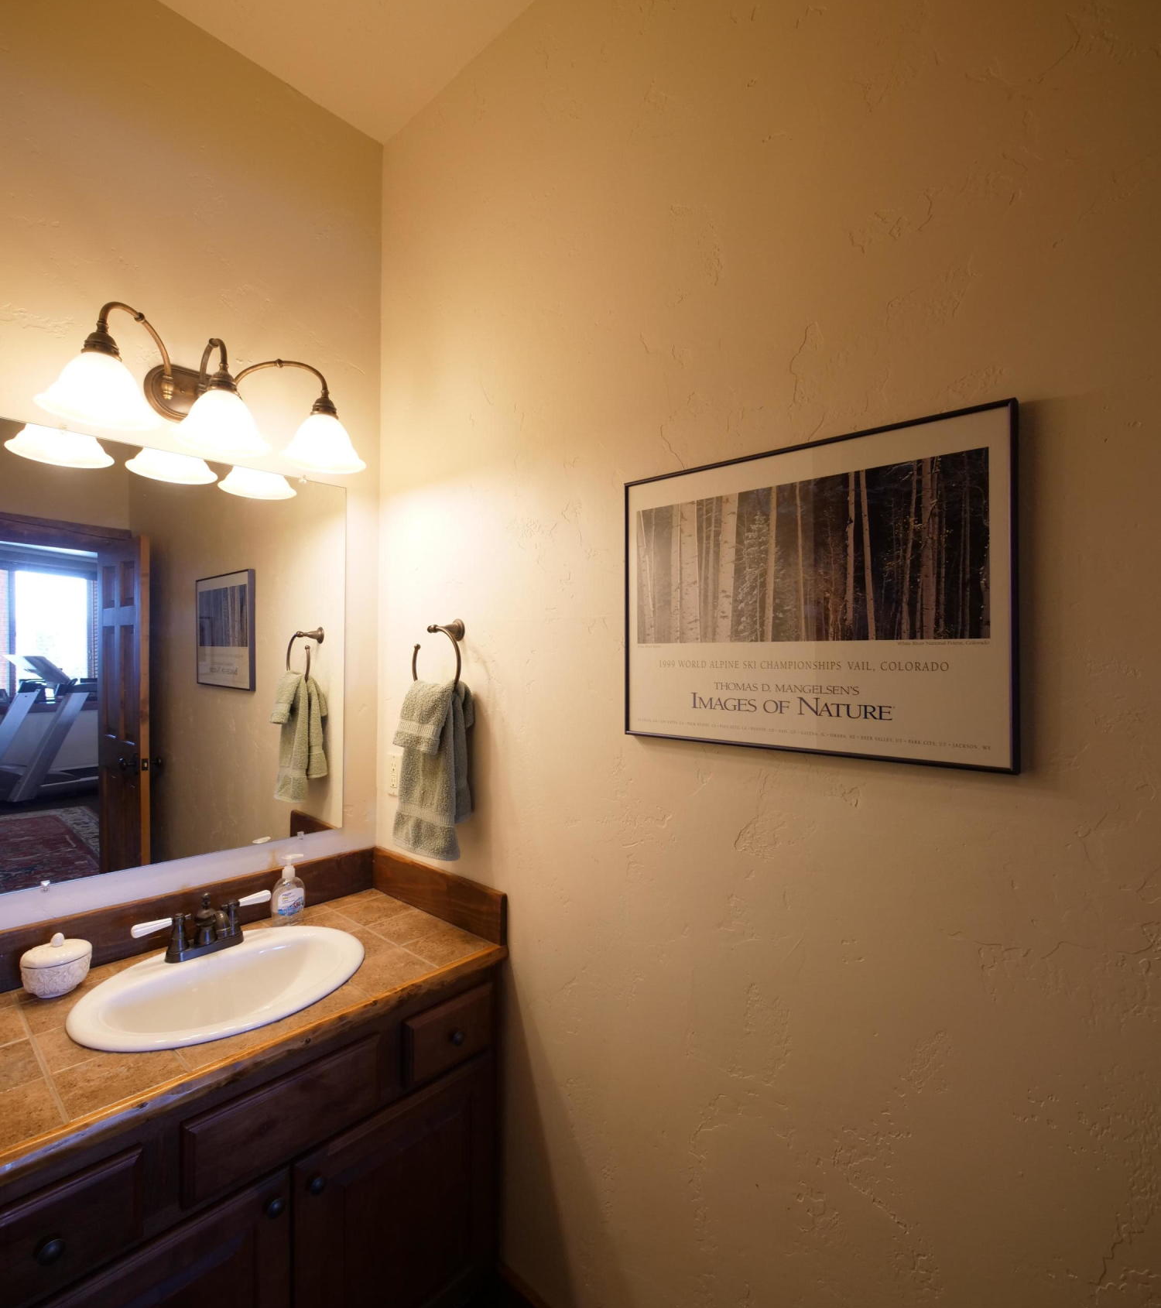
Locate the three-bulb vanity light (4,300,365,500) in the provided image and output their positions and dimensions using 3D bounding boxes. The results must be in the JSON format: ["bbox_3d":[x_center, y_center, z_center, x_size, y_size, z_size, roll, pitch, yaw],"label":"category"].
[{"bbox_3d":[-0.780,-0.557,1.348,0.287,0.224,0.611,-1,-2,42],"label":"three-bulb vanity light"}]

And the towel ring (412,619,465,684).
[{"bbox_3d":[-0.322,0.015,1.495,0.192,0.202,0.082,-1,-2,42],"label":"towel ring"}]

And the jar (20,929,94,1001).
[{"bbox_3d":[-0.999,0.586,1.196,0.106,0.107,0.106,-1,-2,42],"label":"jar"}]

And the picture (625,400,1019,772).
[{"bbox_3d":[0.308,-0.086,0.965,0.603,0.462,0.024,-1,-2,42],"label":"picture"}]

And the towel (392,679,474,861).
[{"bbox_3d":[-0.345,0.259,1.470,0.237,0.398,0.140,-1,-2,42],"label":"towel"}]

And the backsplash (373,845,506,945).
[{"bbox_3d":[-0.378,0.595,1.575,0.550,0.114,0.019,-1,-2,42],"label":"backsplash"}]

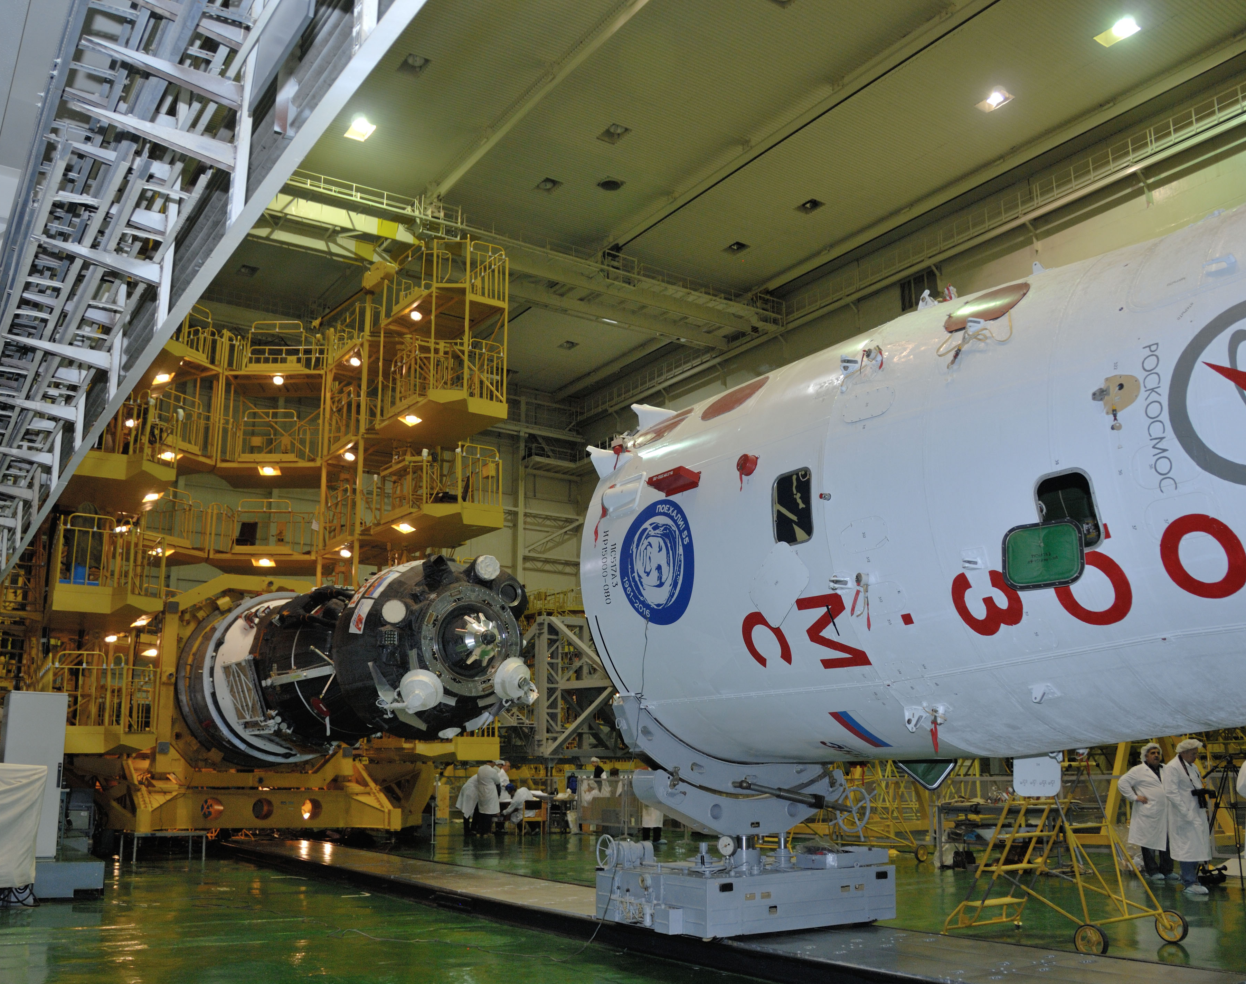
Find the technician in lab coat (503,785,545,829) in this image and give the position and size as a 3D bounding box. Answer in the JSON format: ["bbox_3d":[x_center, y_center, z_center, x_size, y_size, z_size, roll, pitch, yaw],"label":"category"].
[{"bbox_3d":[-2.091,6.679,23.516,0.800,1.020,0.550,-2,-13,5],"label":"technician in lab coat"}]

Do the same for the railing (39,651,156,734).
[{"bbox_3d":[-8.310,3.236,17.585,1.620,1.300,1.500,9,-17,-33],"label":"railing"}]

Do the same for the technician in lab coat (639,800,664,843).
[{"bbox_3d":[0.570,5.745,21.094,0.400,1.700,0.500,-10,-16,35],"label":"technician in lab coat"}]

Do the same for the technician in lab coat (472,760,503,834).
[{"bbox_3d":[-2.899,6.435,23.585,0.500,1.620,0.480,-10,-16,36],"label":"technician in lab coat"}]

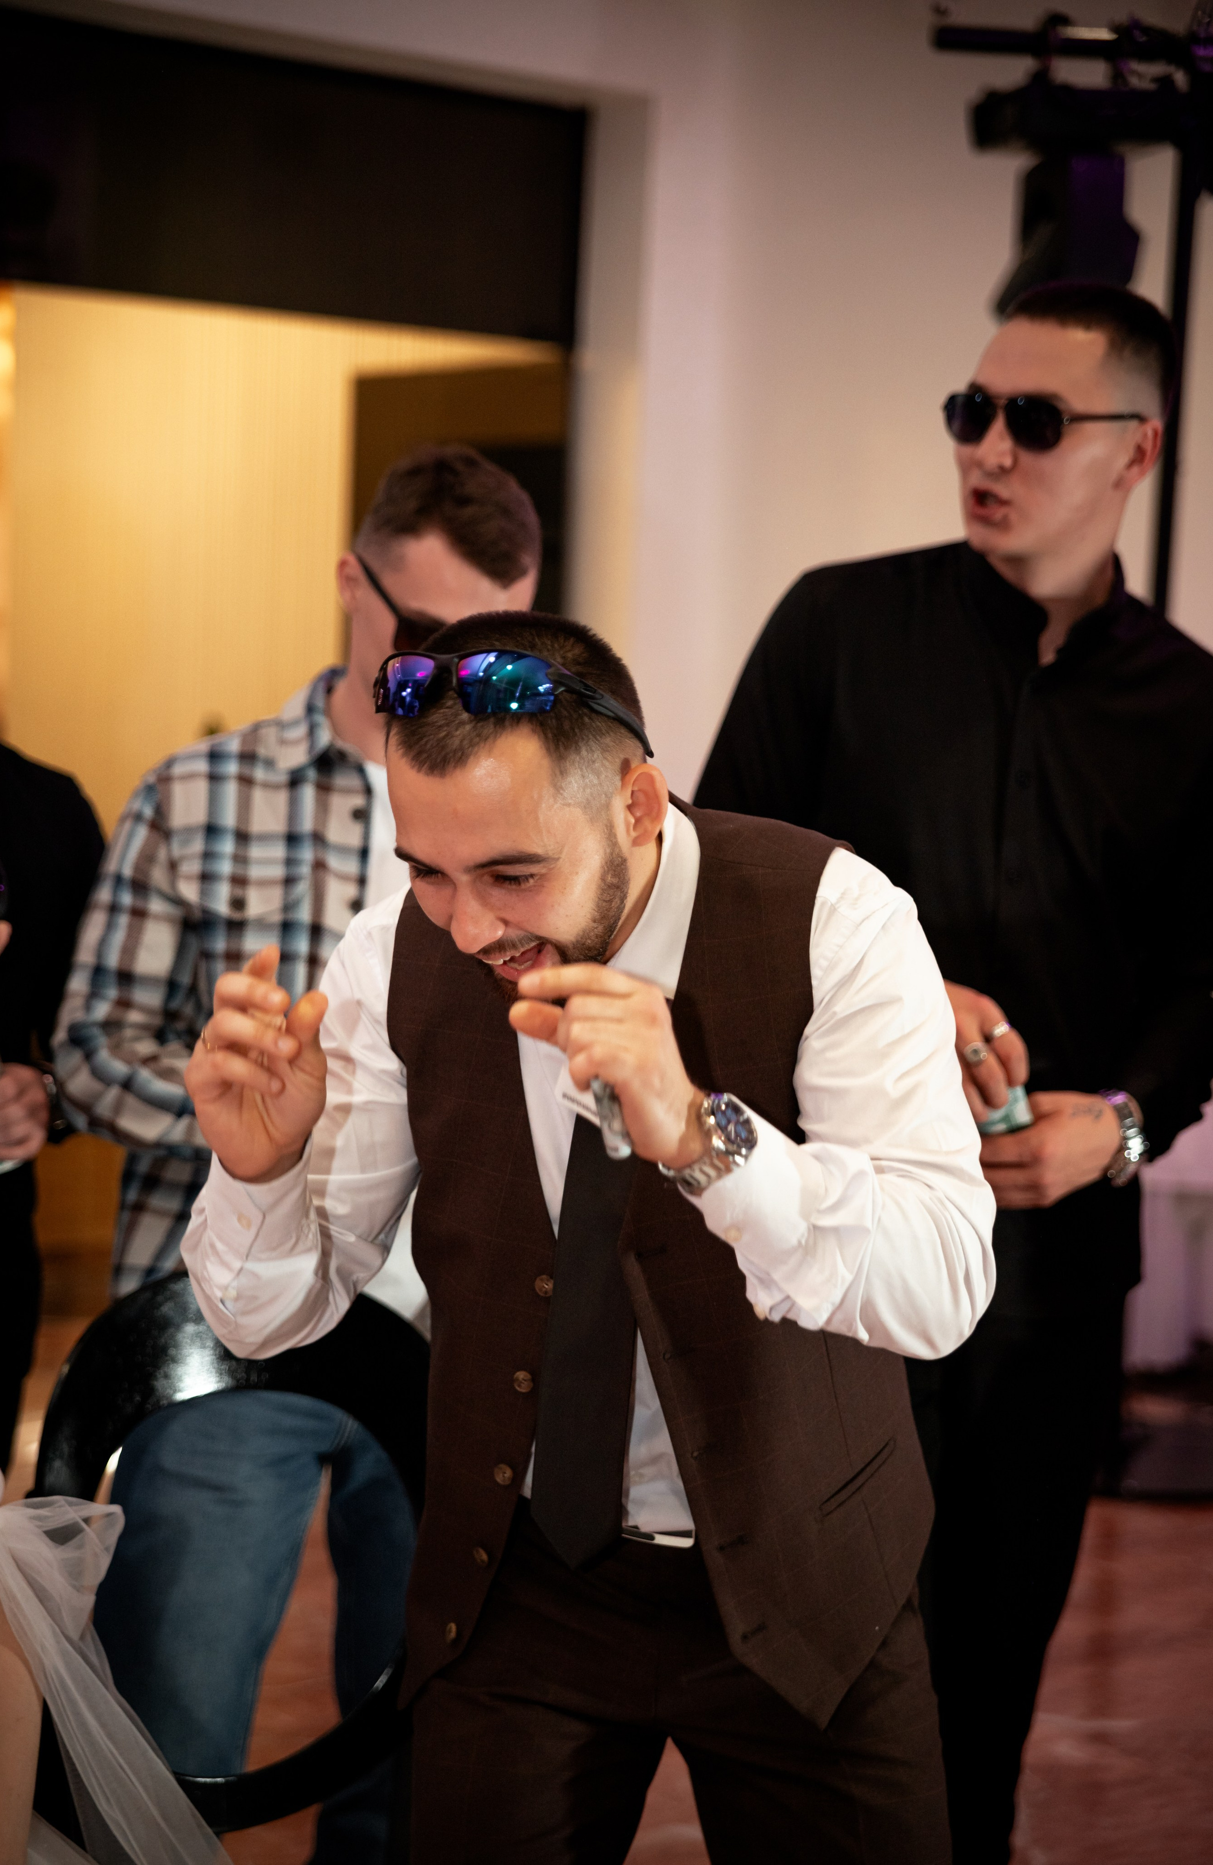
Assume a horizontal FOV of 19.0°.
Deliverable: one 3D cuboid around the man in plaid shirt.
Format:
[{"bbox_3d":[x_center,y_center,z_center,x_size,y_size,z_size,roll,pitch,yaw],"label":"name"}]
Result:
[{"bbox_3d":[-0.273,0.416,3.474,0.530,1.750,0.410,-2,9,-33],"label":"man in plaid shirt"}]

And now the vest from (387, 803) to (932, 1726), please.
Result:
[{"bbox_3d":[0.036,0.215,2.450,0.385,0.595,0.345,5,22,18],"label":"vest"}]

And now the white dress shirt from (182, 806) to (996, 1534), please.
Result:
[{"bbox_3d":[-0.011,0.159,2.350,0.530,0.520,0.430,5,18,16],"label":"white dress shirt"}]

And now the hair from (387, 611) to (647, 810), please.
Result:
[{"bbox_3d":[-0.054,-0.126,2.280,0.165,0.155,0.195,7,36,32],"label":"hair"}]

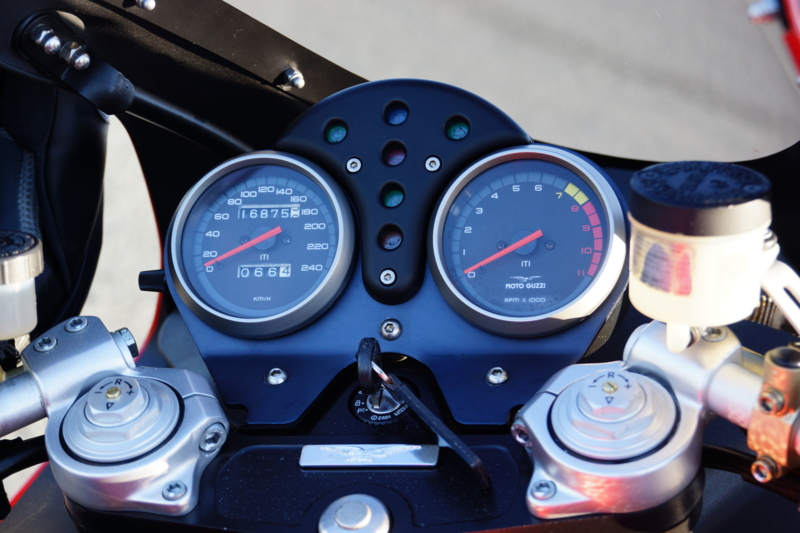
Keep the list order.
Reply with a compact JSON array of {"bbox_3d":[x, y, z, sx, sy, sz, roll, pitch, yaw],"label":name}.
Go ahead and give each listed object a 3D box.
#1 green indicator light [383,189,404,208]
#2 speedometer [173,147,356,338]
[{"bbox_3d":[-0.003,-0.032,0.882,0.011,0.011,0.008,-2,-17,10],"label":"green indicator light"},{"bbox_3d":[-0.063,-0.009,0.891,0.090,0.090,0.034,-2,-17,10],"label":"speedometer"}]

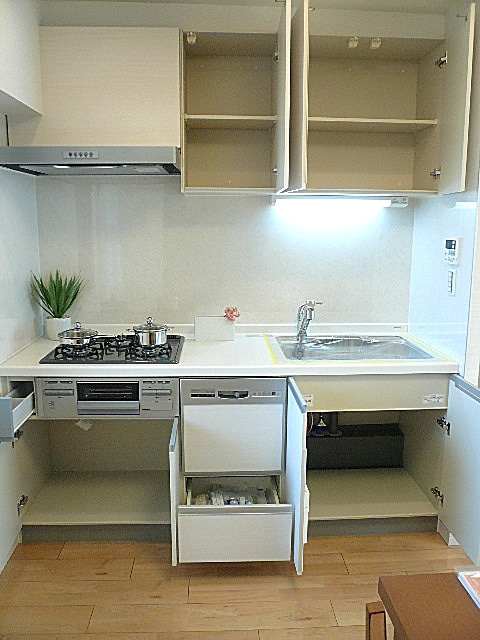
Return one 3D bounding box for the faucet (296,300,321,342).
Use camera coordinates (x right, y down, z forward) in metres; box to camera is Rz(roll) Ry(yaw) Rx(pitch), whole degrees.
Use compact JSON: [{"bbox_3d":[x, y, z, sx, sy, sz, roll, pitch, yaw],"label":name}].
[{"bbox_3d":[0.337,0.017,2.562,0.098,0.215,0.170,-4,11,-22],"label":"faucet"}]

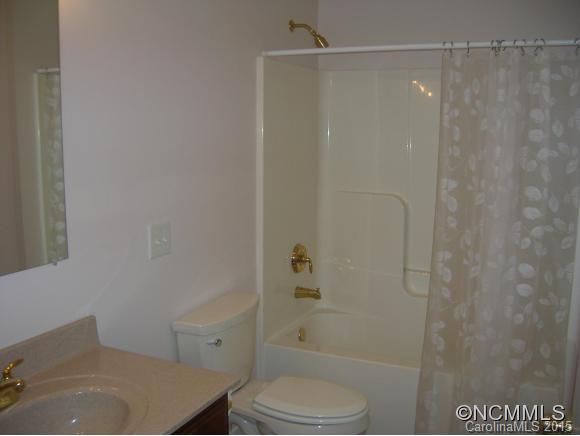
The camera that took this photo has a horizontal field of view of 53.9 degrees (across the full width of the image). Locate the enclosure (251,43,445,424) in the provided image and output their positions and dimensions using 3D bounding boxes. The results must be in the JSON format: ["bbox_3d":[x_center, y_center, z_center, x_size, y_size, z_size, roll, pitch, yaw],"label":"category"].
[{"bbox_3d":[0.687,0.121,3.037,1.505,1.856,0.852,5,10,22],"label":"enclosure"}]

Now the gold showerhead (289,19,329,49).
[{"bbox_3d":[0.106,-0.991,3.095,0.225,0.173,0.062,5,10,22],"label":"gold showerhead"}]

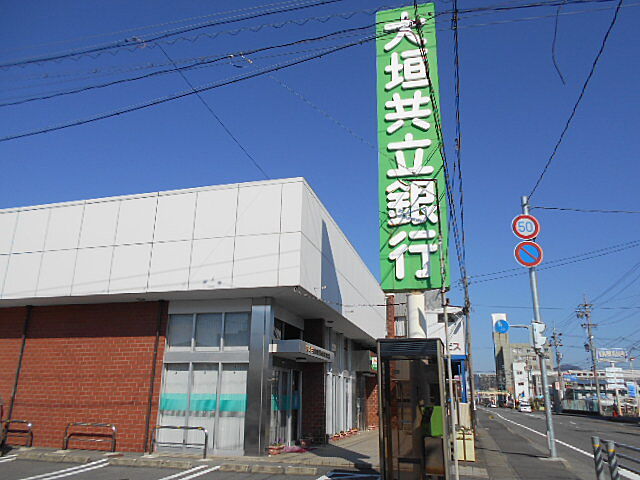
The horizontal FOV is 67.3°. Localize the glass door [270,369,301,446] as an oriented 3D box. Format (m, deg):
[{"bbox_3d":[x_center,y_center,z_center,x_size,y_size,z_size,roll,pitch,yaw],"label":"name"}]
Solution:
[{"bbox_3d":[-1.020,5.186,14.977,0.100,2.205,2.780,-4,-19,15],"label":"glass door"}]

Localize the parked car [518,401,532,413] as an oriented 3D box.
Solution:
[{"bbox_3d":[29.195,23.339,68.241,1.680,1.560,4.000,-4,-19,15],"label":"parked car"}]

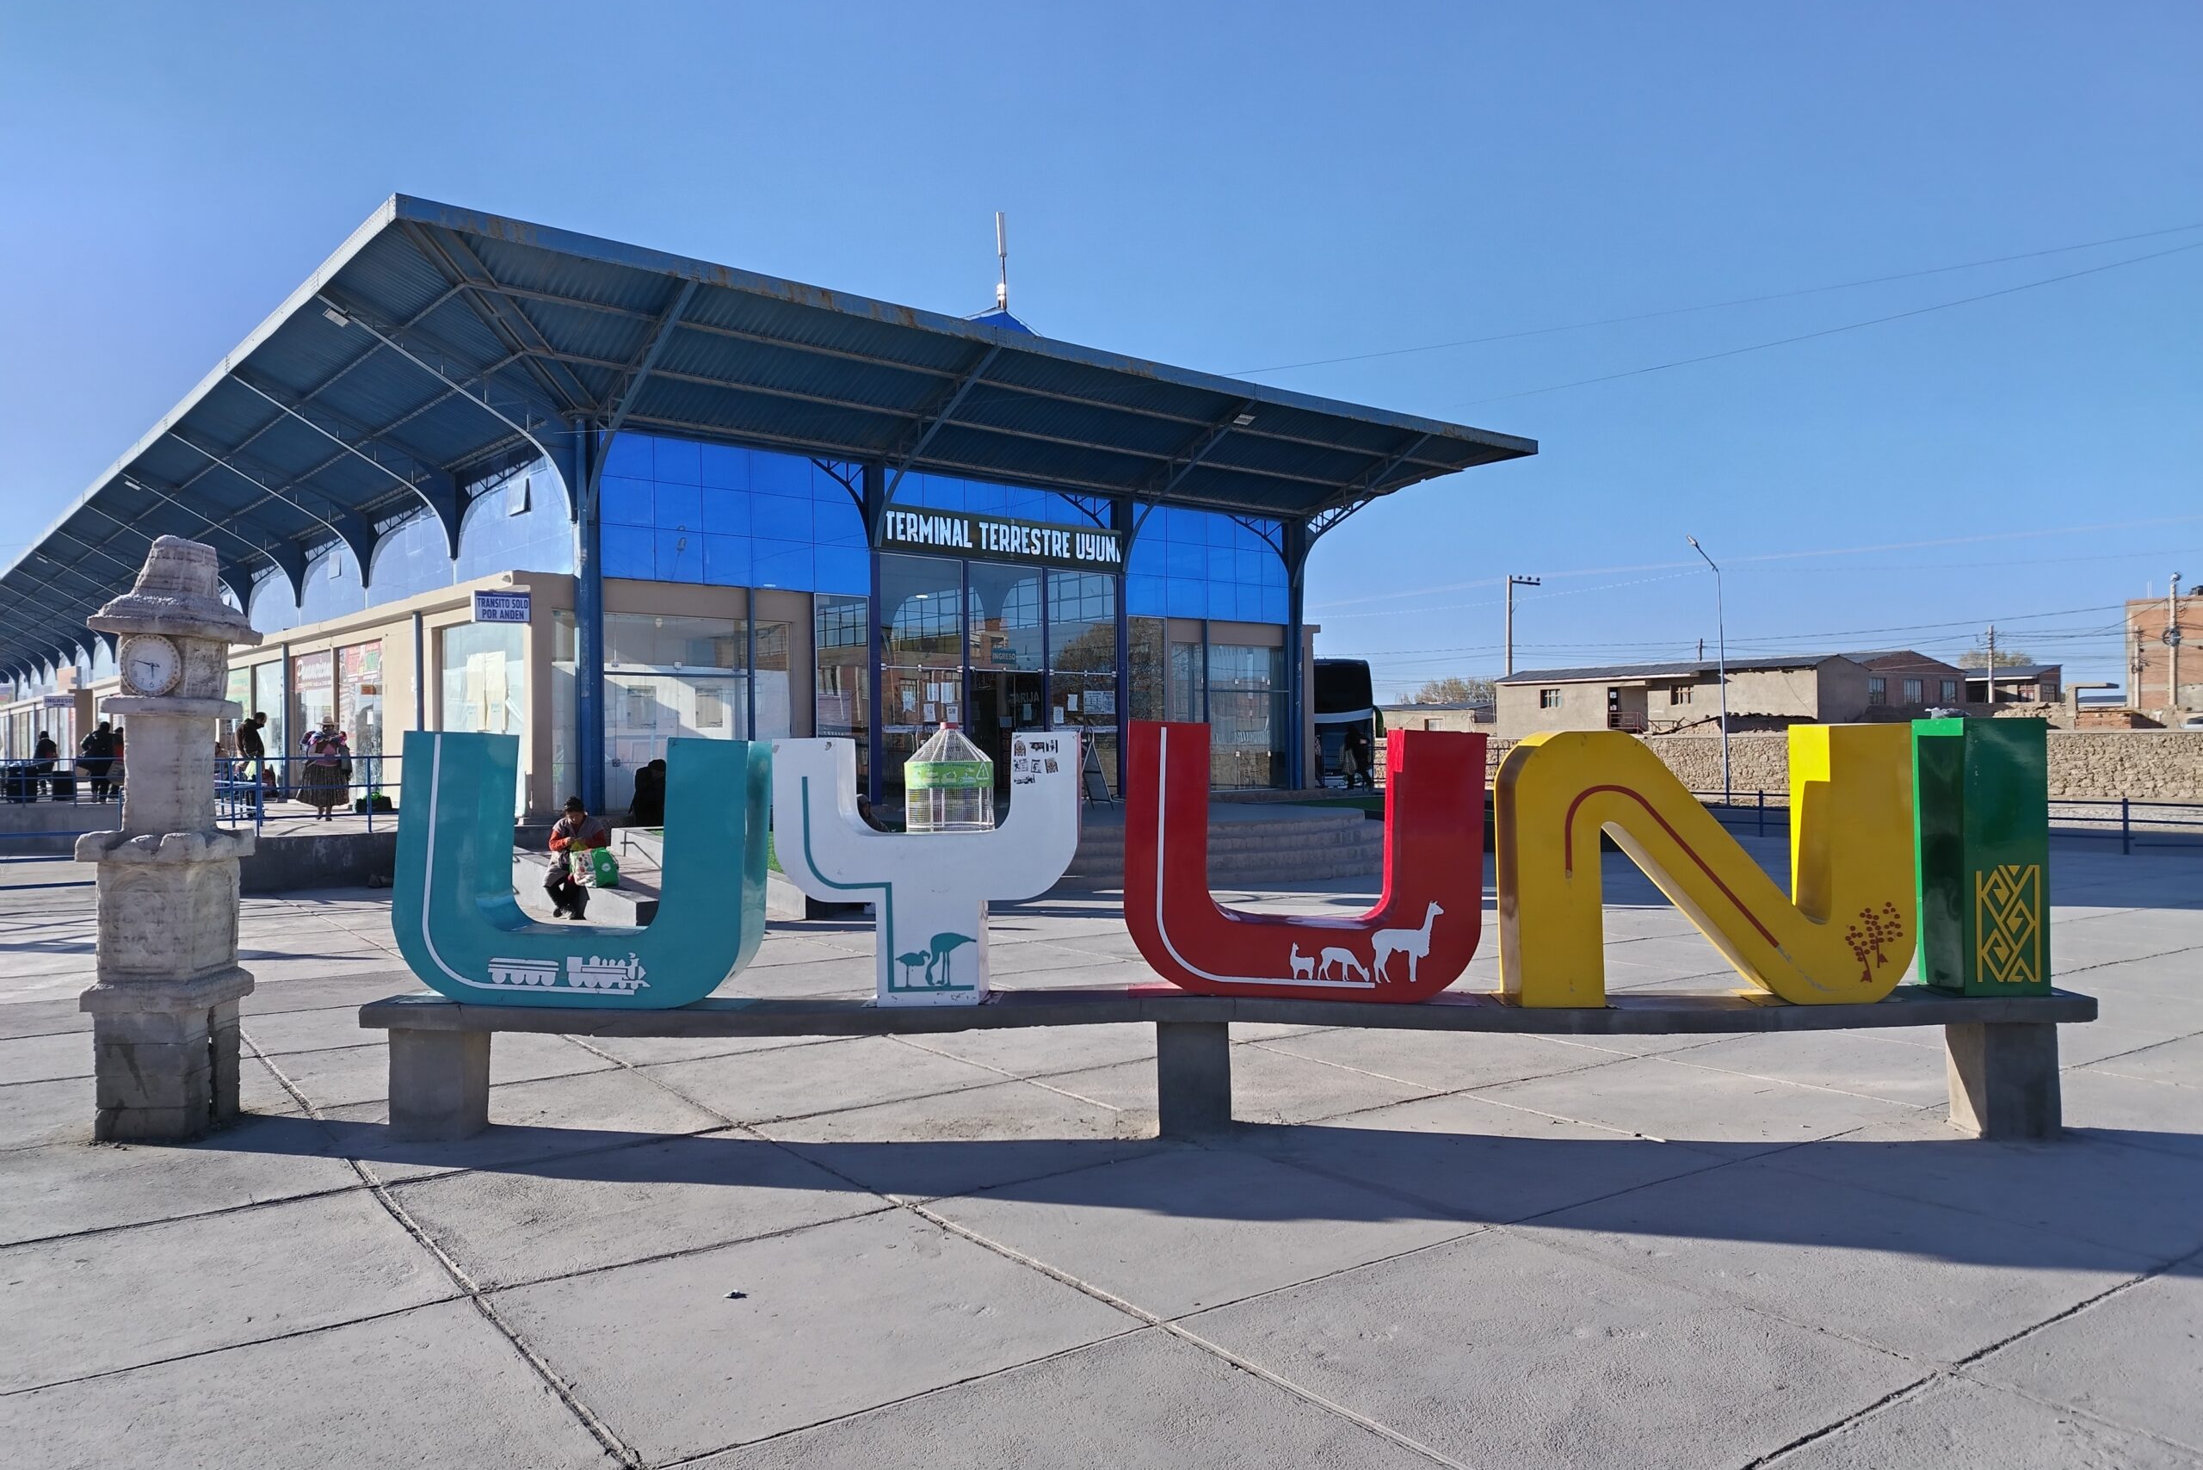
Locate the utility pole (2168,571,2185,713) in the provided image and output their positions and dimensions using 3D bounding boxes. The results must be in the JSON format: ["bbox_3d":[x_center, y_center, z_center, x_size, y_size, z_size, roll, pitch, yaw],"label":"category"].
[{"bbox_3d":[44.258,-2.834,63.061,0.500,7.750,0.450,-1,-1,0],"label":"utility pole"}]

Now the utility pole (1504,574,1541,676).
[{"bbox_3d":[21.910,-3.312,79.557,2.300,9.700,0.350,0,-1,-29],"label":"utility pole"}]

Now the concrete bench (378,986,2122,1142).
[{"bbox_3d":[0.462,1.412,6.444,7.250,0.590,0.600,-1,-1,2],"label":"concrete bench"}]

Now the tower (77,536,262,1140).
[{"bbox_3d":[-4.148,0.434,6.799,0.510,2.635,0.510,0,-1,-1],"label":"tower"}]

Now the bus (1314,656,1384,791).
[{"bbox_3d":[5.882,0.141,46.325,2.600,4.050,13.000,-1,-1,0],"label":"bus"}]

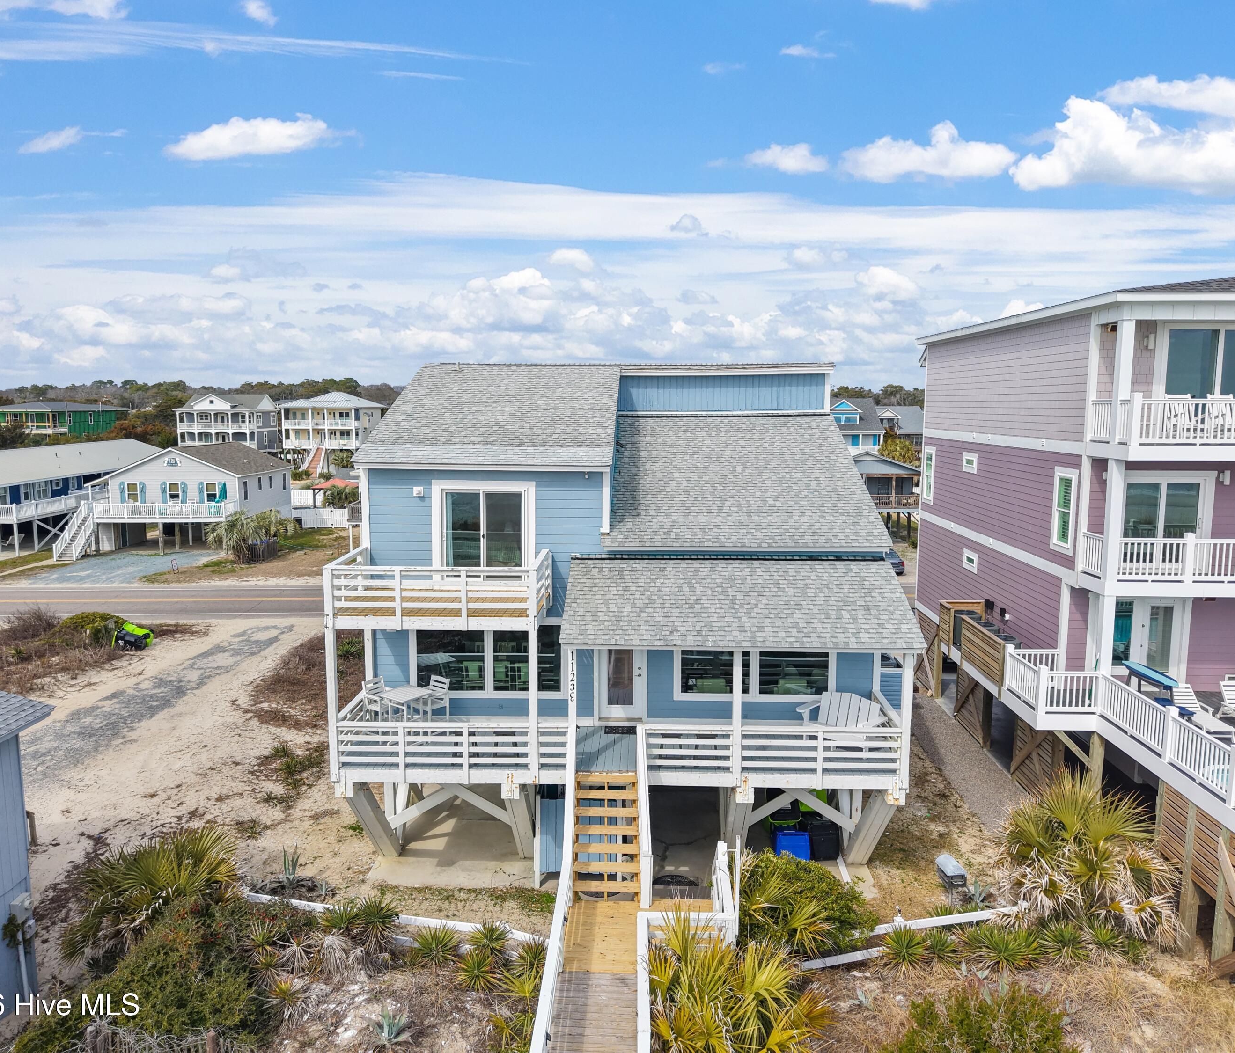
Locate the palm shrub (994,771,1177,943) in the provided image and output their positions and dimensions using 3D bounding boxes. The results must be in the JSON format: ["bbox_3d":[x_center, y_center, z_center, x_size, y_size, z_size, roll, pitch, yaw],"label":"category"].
[{"bbox_3d":[8.220,5.820,17.226,2.896,2.871,2.896,0,7,1],"label":"palm shrub"}]

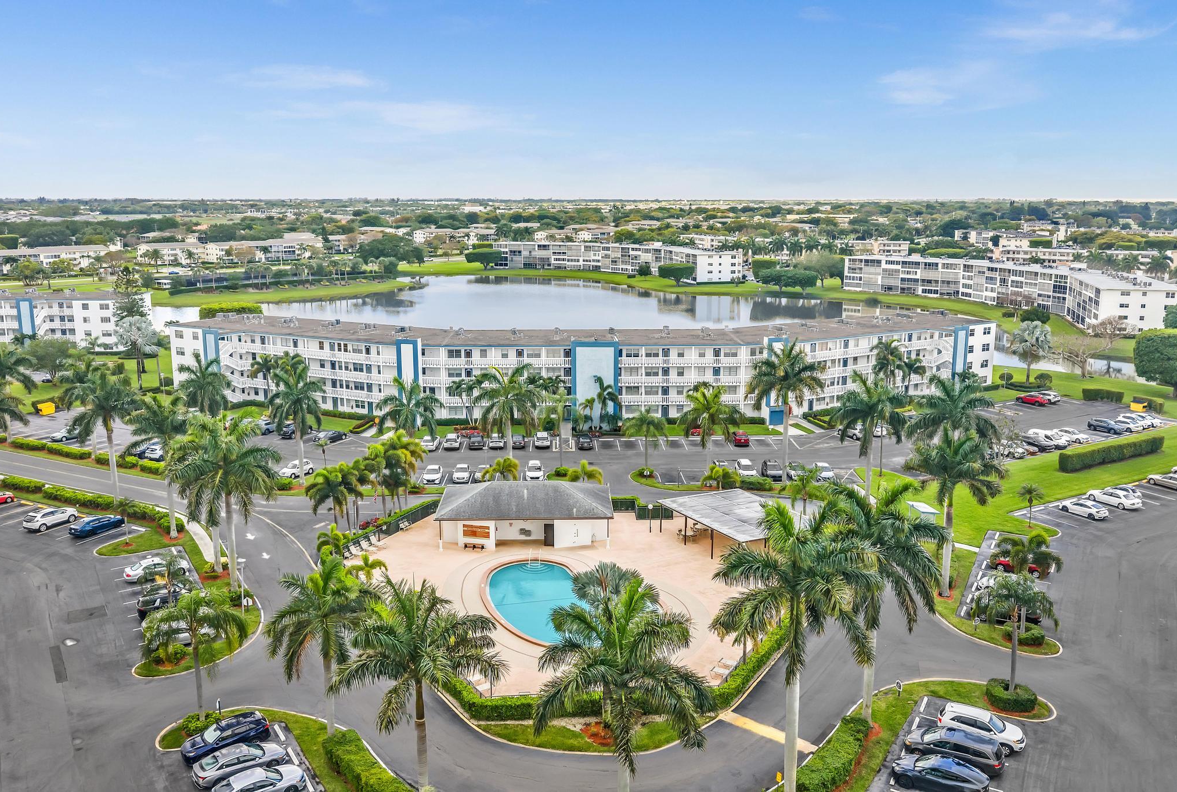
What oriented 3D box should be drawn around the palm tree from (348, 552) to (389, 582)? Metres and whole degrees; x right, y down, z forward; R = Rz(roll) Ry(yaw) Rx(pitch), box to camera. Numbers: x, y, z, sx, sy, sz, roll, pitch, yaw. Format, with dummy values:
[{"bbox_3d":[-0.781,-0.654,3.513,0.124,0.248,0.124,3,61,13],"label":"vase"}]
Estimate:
[{"bbox_3d":[-17.207,13.941,72.195,3.300,3.550,3.300,-3,12,-14],"label":"palm tree"}]

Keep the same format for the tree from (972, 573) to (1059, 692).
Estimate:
[{"bbox_3d":[26.002,14.754,56.575,5.300,8.310,5.300,0,12,0],"label":"tree"}]

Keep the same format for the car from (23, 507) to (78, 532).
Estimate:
[{"bbox_3d":[-50.988,11.564,87.742,1.880,1.630,4.650,6,13,26],"label":"car"}]

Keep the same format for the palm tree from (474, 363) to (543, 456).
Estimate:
[{"bbox_3d":[-8.329,3.203,98.212,7.340,13.510,7.340,0,12,0],"label":"palm tree"}]

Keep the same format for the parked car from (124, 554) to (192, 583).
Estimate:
[{"bbox_3d":[-36.266,14.494,77.717,4.820,1.480,1.830,-7,14,-30],"label":"parked car"}]

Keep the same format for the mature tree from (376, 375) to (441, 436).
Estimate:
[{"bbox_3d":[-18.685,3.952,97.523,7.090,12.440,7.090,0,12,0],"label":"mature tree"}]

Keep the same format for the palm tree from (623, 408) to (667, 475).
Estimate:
[{"bbox_3d":[6.480,4.979,104.261,5.220,7.630,5.220,0,12,0],"label":"palm tree"}]

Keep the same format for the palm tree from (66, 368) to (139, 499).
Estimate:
[{"bbox_3d":[-47.642,4.253,91.544,7.110,14.250,7.110,0,12,0],"label":"palm tree"}]

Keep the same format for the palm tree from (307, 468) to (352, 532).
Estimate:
[{"bbox_3d":[-23.161,9.972,84.008,4.300,6.400,4.300,-3,12,-16],"label":"palm tree"}]

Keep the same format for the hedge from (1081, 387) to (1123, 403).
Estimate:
[{"bbox_3d":[79.100,-0.081,142.045,5.600,1.750,1.500,6,14,26],"label":"hedge"}]

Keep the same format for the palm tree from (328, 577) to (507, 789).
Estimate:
[{"bbox_3d":[-8.122,14.870,44.920,8.470,12.950,8.470,0,12,0],"label":"palm tree"}]

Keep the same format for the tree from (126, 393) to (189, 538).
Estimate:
[{"bbox_3d":[-39.137,6.560,85.352,7.000,13.800,7.000,0,12,0],"label":"tree"}]

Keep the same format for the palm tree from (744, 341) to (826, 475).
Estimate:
[{"bbox_3d":[21.465,1.961,100.628,8.800,16.600,8.600,0,12,0],"label":"palm tree"}]

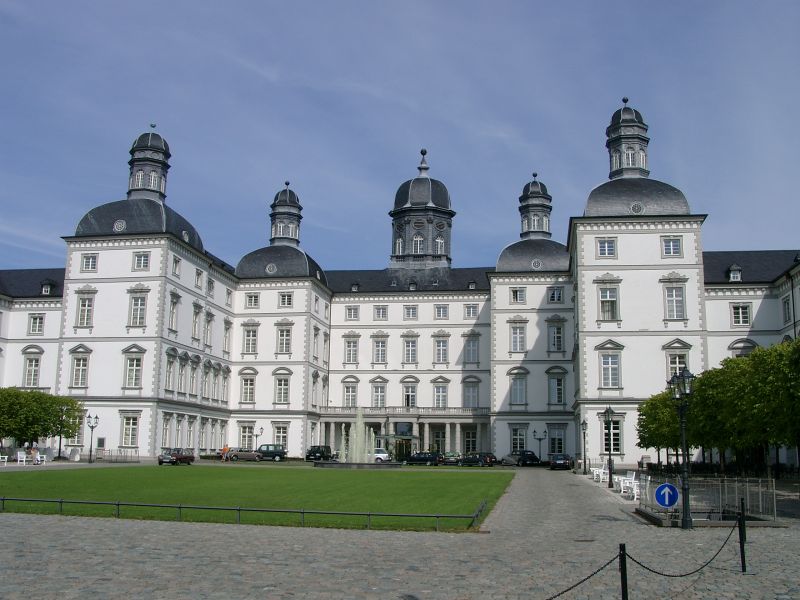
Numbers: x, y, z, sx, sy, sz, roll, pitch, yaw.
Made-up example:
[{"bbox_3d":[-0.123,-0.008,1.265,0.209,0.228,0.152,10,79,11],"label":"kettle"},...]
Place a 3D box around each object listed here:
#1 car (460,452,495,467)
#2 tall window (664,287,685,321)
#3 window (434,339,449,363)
[{"bbox_3d":[8.788,18.058,89.144,4.450,1.470,1.760,-8,-15,39],"label":"car"},{"bbox_3d":[25.169,0.343,71.855,1.711,3.119,0.250,-1,-11,9],"label":"tall window"},{"bbox_3d":[5.419,6.634,103.226,1.912,3.173,0.300,-1,-11,9],"label":"window"}]

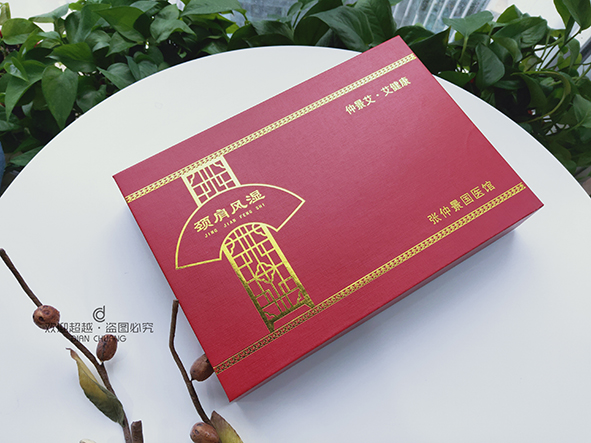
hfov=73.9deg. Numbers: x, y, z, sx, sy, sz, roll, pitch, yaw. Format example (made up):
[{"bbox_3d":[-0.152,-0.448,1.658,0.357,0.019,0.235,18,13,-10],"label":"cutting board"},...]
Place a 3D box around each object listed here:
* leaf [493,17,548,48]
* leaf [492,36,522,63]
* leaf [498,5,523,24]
[{"bbox_3d":[0.358,-0.287,0.620,0.085,0.022,0.042,-22,90,6],"label":"leaf"},{"bbox_3d":[0.329,-0.267,0.610,0.035,0.018,0.057,-32,80,9],"label":"leaf"},{"bbox_3d":[0.371,-0.358,0.680,0.039,0.018,0.047,17,92,13],"label":"leaf"}]

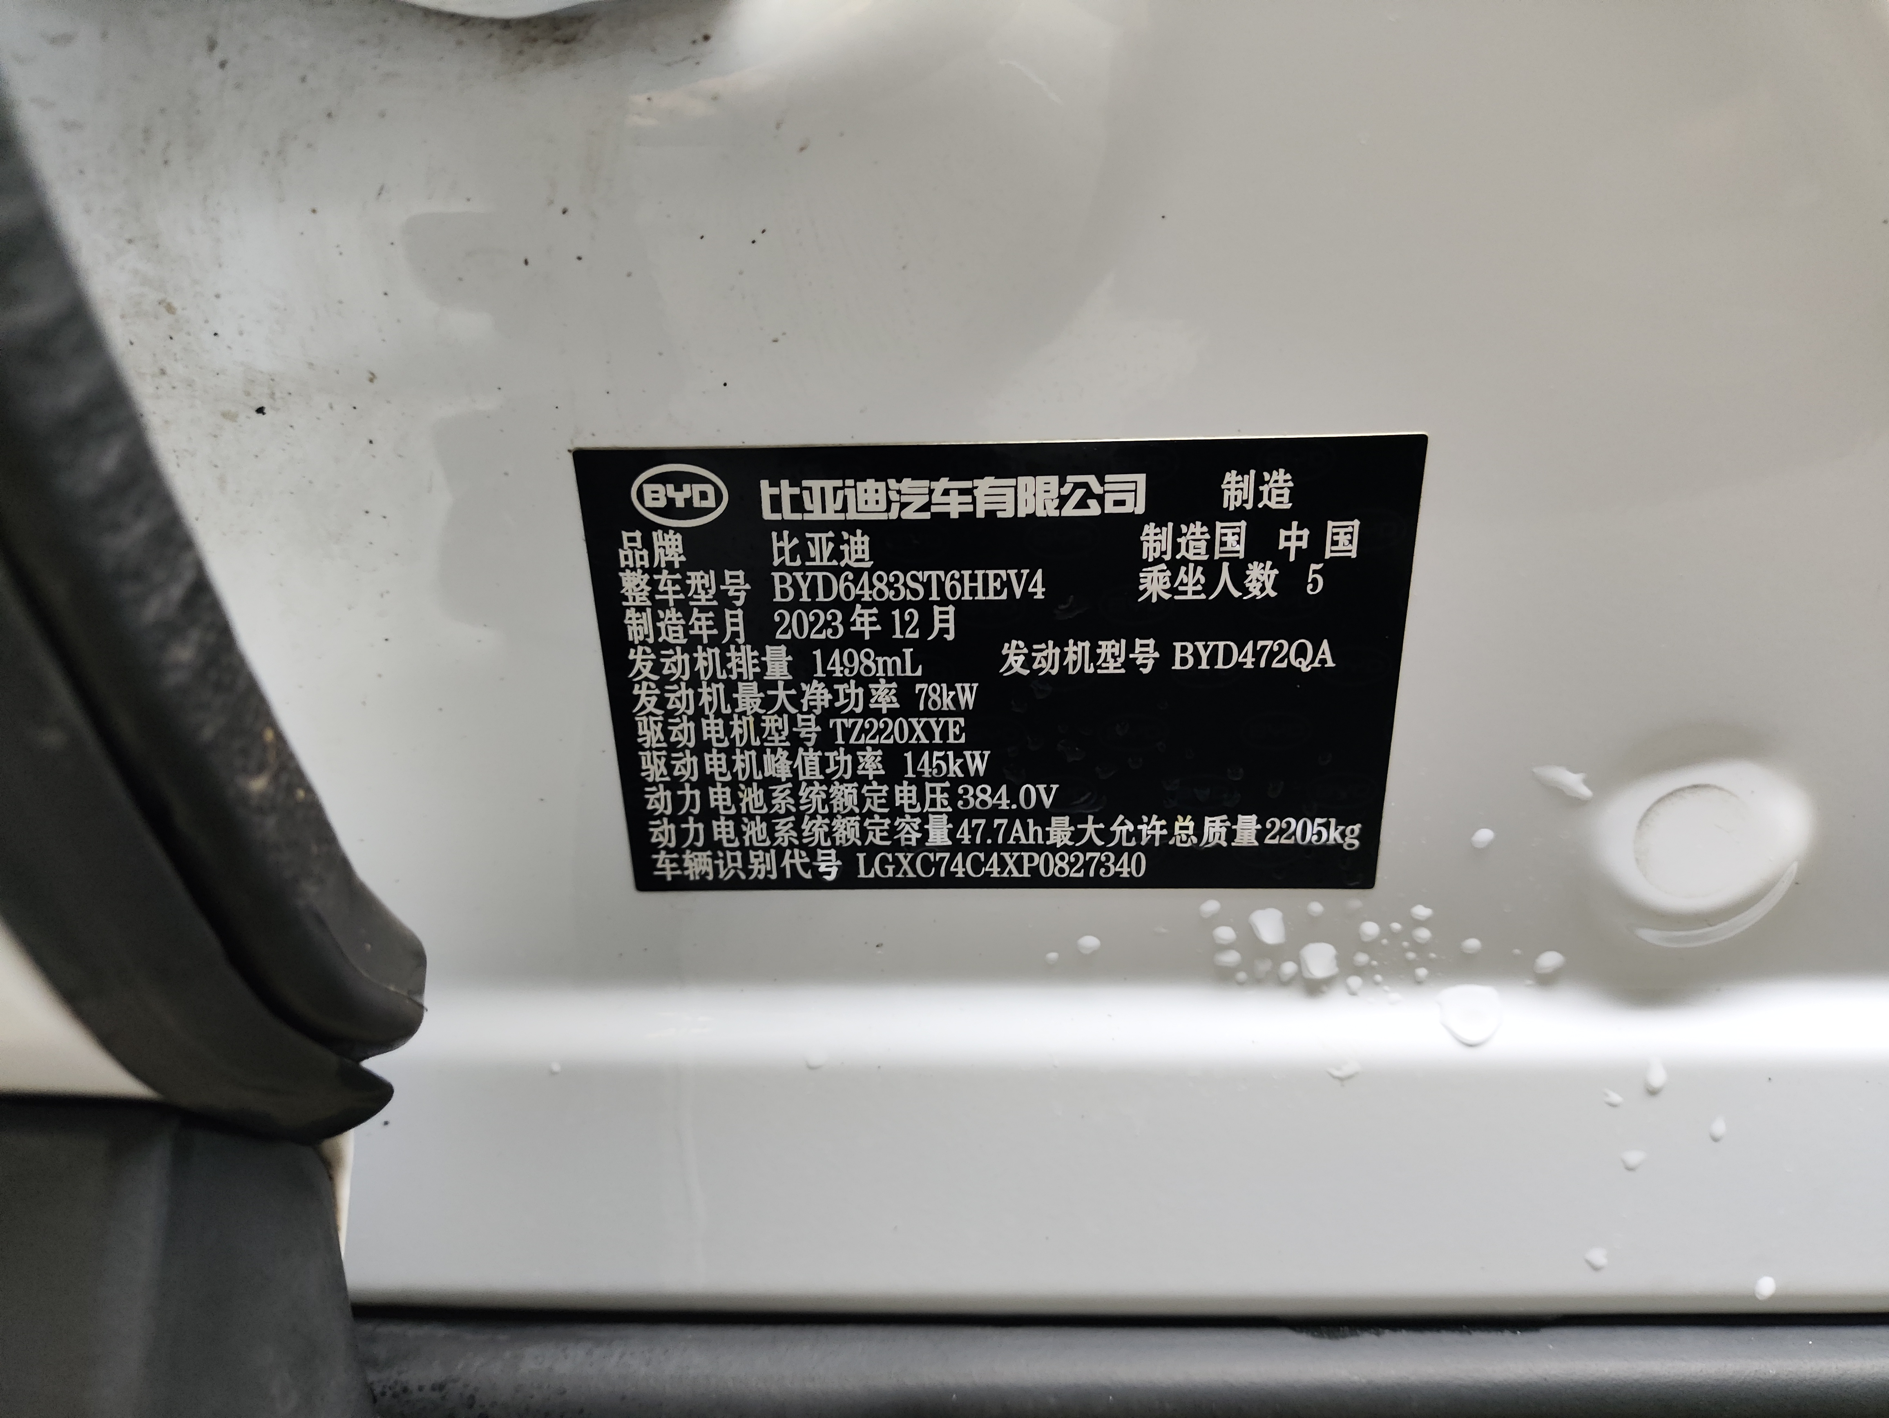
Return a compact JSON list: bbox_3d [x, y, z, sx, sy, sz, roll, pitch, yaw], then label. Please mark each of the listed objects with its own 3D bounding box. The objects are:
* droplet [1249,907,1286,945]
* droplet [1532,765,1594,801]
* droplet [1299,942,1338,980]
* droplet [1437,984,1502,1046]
[{"bbox_3d":[0.044,0.029,0.177,0.005,0.006,0.002,-1,24,2],"label":"droplet"},{"bbox_3d":[0.079,0.010,0.167,0.008,0.005,0.002,-1,24,2],"label":"droplet"},{"bbox_3d":[0.051,0.034,0.179,0.005,0.006,0.002,-1,24,2],"label":"droplet"},{"bbox_3d":[0.072,0.042,0.179,0.009,0.010,0.003,-1,24,2],"label":"droplet"}]

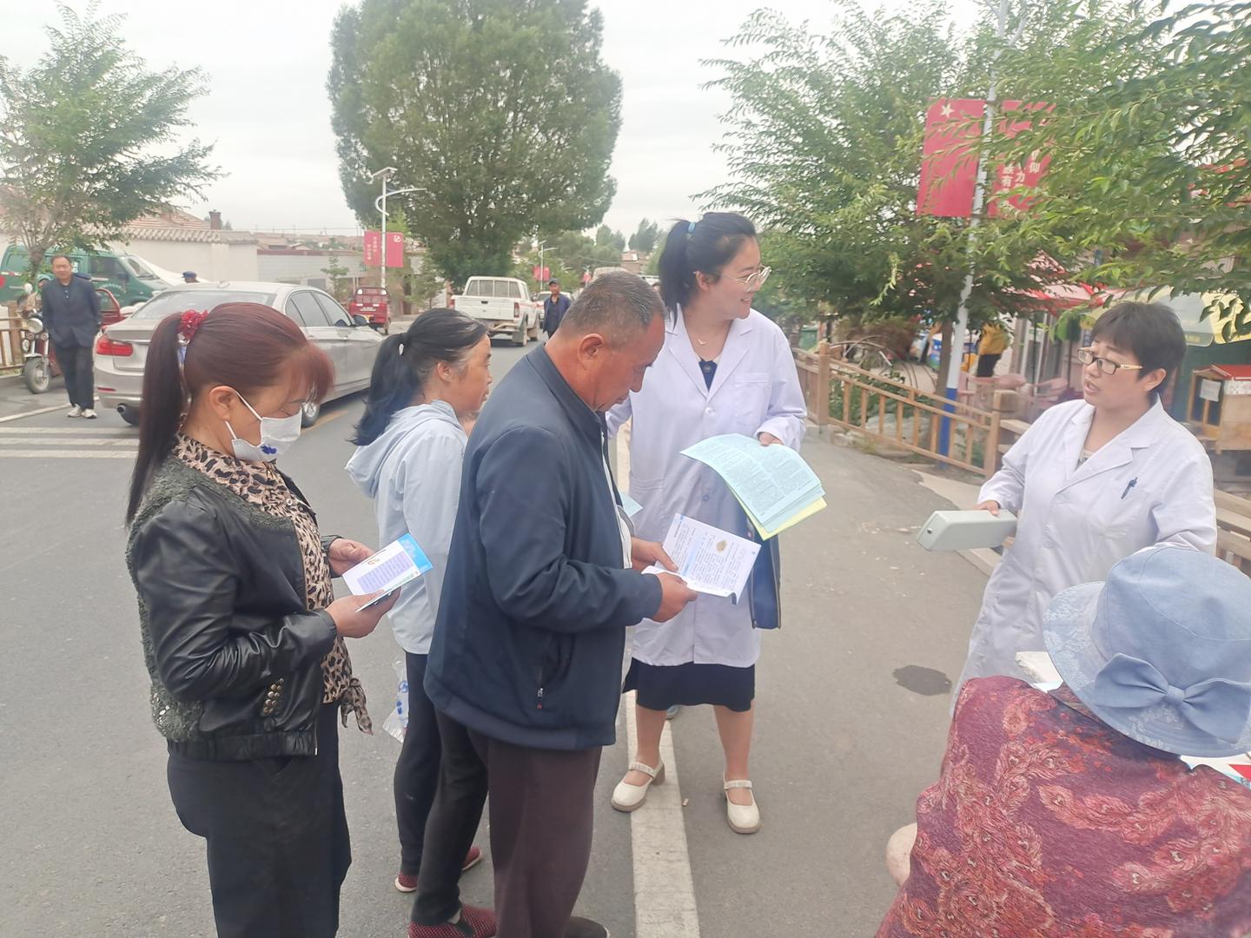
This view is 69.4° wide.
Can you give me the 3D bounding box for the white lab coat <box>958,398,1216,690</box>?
[{"bbox_3d":[1.143,0.268,2.243,0.460,0.930,0.520,-2,12,-23],"label":"white lab coat"}]

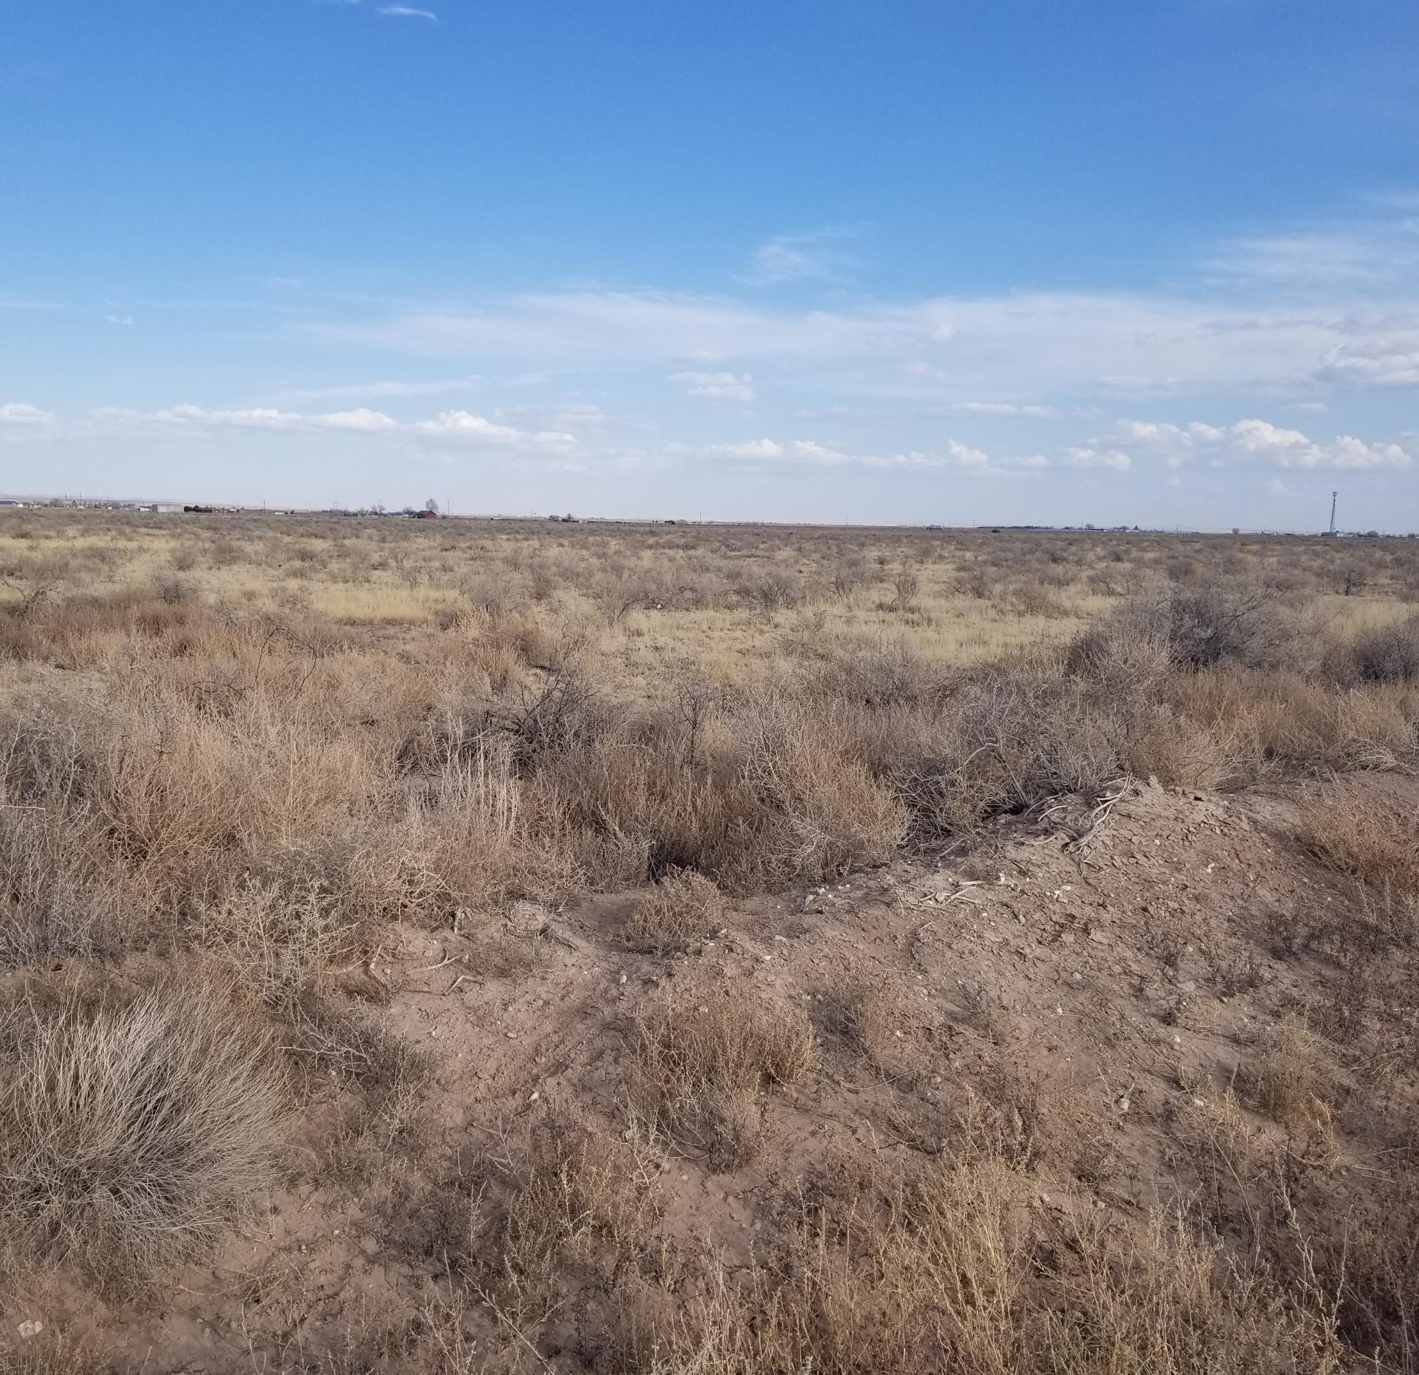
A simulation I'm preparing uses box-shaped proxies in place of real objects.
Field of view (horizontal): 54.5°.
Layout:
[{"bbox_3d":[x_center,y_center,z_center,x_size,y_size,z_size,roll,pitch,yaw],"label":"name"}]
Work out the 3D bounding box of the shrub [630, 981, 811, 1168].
[{"bbox_3d":[0.036,0.949,3.400,0.433,0.409,0.381,1,7,0],"label":"shrub"}]

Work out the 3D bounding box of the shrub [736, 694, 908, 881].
[{"bbox_3d":[0.453,0.401,5.650,0.678,0.719,0.610,1,7,0],"label":"shrub"}]

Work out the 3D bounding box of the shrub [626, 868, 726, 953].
[{"bbox_3d":[-0.111,0.742,4.600,0.329,0.252,0.302,1,7,0],"label":"shrub"}]

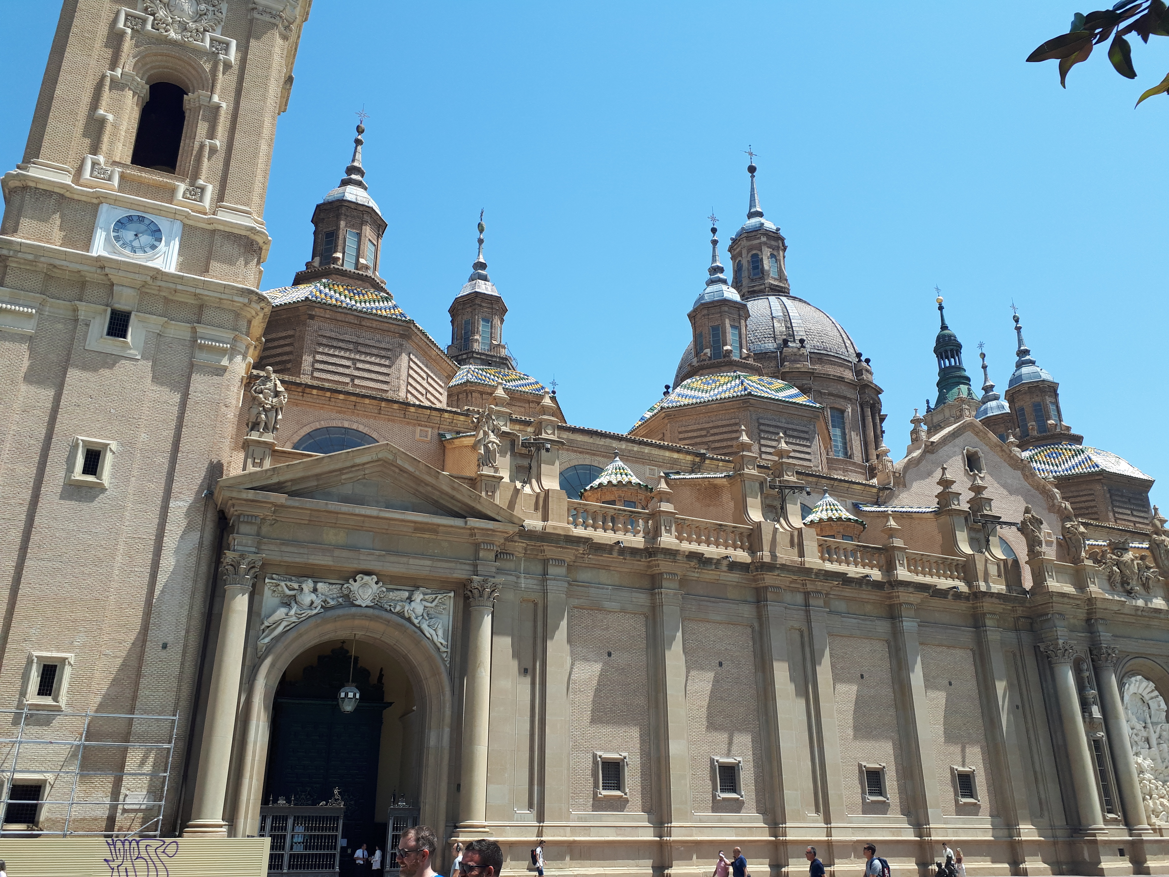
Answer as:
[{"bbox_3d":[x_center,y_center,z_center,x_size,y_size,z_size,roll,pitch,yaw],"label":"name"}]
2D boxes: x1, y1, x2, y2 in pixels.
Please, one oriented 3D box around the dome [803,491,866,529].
[{"bbox_3d":[15.185,4.502,56.034,3.900,2.900,3.900,10,-25,-22],"label":"dome"}]

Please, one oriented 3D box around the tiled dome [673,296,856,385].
[{"bbox_3d":[20.973,-10.666,104.759,20.600,12.200,20.600,0,-23,0],"label":"tiled dome"}]

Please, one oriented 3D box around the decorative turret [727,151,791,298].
[{"bbox_3d":[21.027,-26.371,111.523,6.900,22.200,6.900,10,-25,-22],"label":"decorative turret"}]

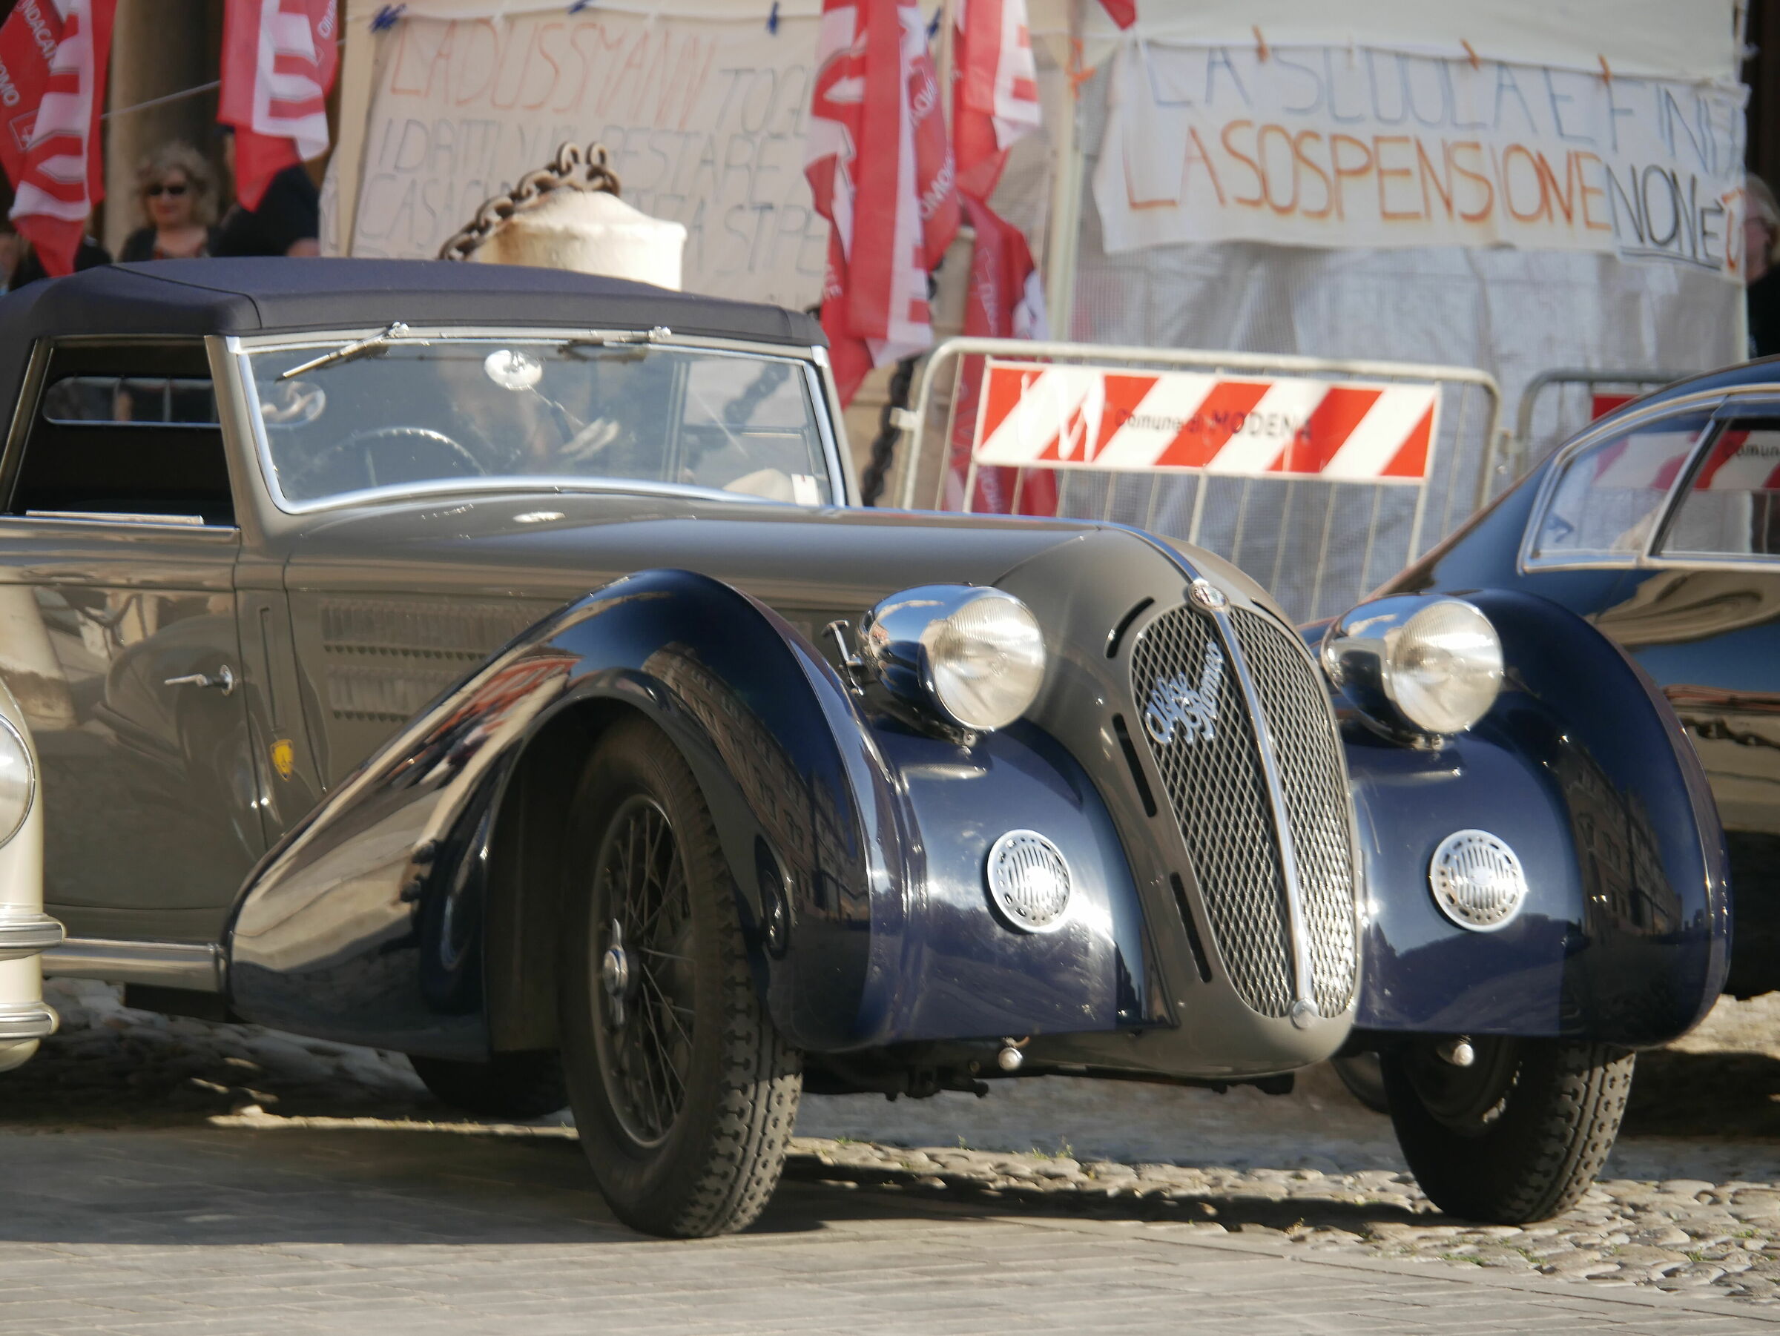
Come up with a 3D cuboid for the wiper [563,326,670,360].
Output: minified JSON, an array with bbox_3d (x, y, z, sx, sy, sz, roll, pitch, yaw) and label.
[{"bbox_3d":[-0.422,-0.520,21.833,0.230,0.050,0.040,-9,-19,-35],"label":"wiper"}]

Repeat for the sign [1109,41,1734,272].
[{"bbox_3d":[1.219,-1.166,32.000,2.100,0.470,0.040,1,1,-45],"label":"sign"}]

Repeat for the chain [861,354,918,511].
[{"bbox_3d":[0.002,-0.520,30.400,0.140,0.360,0.080,1,1,-40],"label":"chain"}]

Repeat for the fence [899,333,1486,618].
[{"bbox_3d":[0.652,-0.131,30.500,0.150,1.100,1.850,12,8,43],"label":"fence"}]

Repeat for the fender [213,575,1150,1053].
[{"bbox_3d":[-0.317,0.192,20.253,0.660,0.675,1.600,1,1,-32],"label":"fender"}]

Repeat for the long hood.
[{"bbox_3d":[-0.098,-0.143,20.917,0.980,0.220,1.600,1,1,-32],"label":"long hood"}]

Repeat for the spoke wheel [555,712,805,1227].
[{"bbox_3d":[-0.295,0.437,19.850,0.160,0.745,0.745,2,1,-17],"label":"spoke wheel"}]

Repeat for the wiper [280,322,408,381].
[{"bbox_3d":[-0.838,-0.496,21.555,0.280,0.050,0.040,-23,-11,-39],"label":"wiper"}]

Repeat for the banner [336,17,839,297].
[{"bbox_3d":[-0.615,-1.104,30.800,1.550,0.690,0.040,1,1,-43],"label":"banner"}]

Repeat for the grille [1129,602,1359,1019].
[{"bbox_3d":[0.509,0.218,19.931,0.310,0.640,0.130,1,-22,-32],"label":"grille"}]

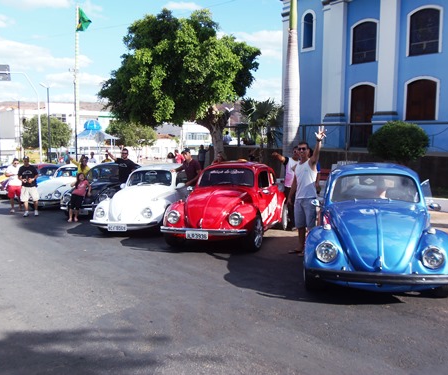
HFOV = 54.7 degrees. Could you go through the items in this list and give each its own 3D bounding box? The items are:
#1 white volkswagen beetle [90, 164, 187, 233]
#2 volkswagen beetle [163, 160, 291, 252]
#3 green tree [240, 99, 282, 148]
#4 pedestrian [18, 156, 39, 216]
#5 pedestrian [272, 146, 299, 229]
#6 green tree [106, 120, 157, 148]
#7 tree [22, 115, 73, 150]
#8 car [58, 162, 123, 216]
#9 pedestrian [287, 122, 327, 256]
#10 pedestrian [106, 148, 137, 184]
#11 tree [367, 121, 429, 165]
[{"bbox_3d":[-1.352,0.169,9.710,1.560,1.490,4.050,1,5,17],"label":"white volkswagen beetle"},{"bbox_3d":[0.258,0.249,8.839,1.550,1.500,4.050,1,5,19],"label":"volkswagen beetle"},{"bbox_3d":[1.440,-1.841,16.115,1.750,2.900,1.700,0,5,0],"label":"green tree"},{"bbox_3d":[-5.672,-0.016,12.525,0.620,1.730,0.420,-2,5,-14],"label":"pedestrian"},{"bbox_3d":[1.399,0.040,9.400,0.660,1.800,0.550,0,5,14],"label":"pedestrian"},{"bbox_3d":[-9.393,-4.348,44.000,5.100,4.850,4.900,-1,5,0],"label":"green tree"},{"bbox_3d":[-22.404,-6.537,55.000,6.200,5.400,6.000,0,5,0],"label":"tree"},{"bbox_3d":[-3.148,0.016,12.908,1.550,1.500,4.050,0,5,14],"label":"car"},{"bbox_3d":[1.323,0.040,6.950,0.600,1.980,0.450,2,6,14],"label":"pedestrian"},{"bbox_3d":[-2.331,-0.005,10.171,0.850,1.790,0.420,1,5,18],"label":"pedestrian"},{"bbox_3d":[4.845,-0.908,12.100,1.700,1.950,1.700,0,6,0],"label":"tree"}]

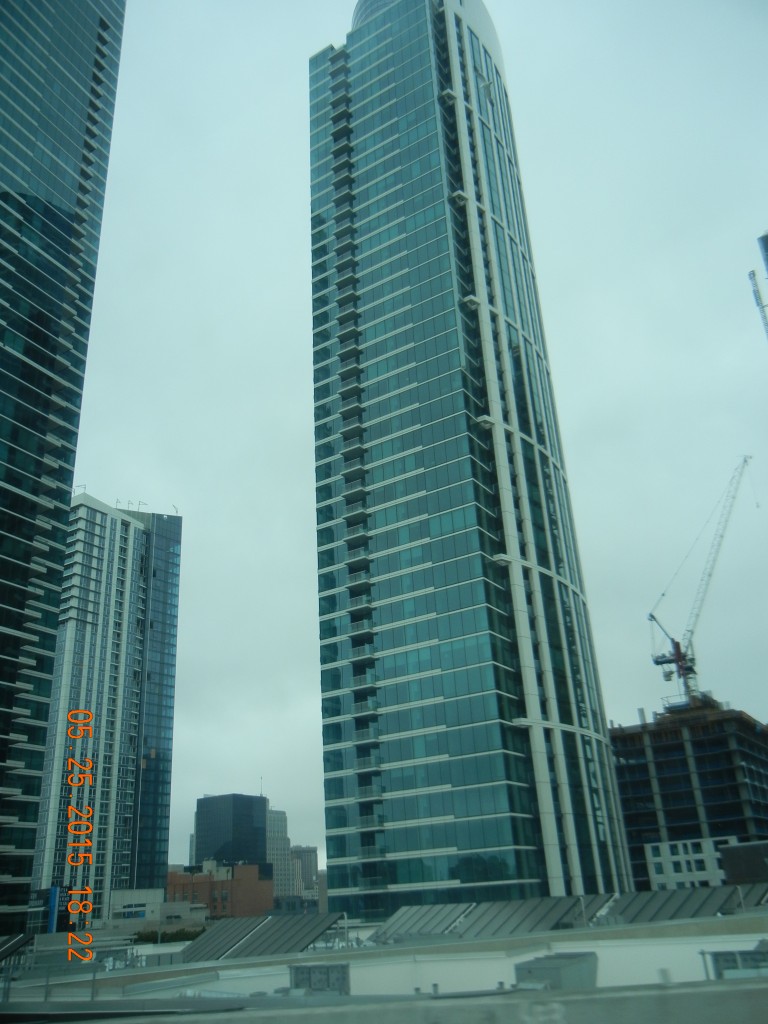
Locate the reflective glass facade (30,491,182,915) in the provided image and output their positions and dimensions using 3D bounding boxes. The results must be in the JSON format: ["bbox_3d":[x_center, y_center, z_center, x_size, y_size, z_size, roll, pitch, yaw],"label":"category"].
[{"bbox_3d":[-79.259,54.582,240.674,26.000,118.000,37.000,-17,-28,28],"label":"reflective glass facade"}]

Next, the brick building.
[{"bbox_3d":[-49.698,118.496,267.595,28.000,21.000,20.000,-17,-28,28],"label":"brick building"}]

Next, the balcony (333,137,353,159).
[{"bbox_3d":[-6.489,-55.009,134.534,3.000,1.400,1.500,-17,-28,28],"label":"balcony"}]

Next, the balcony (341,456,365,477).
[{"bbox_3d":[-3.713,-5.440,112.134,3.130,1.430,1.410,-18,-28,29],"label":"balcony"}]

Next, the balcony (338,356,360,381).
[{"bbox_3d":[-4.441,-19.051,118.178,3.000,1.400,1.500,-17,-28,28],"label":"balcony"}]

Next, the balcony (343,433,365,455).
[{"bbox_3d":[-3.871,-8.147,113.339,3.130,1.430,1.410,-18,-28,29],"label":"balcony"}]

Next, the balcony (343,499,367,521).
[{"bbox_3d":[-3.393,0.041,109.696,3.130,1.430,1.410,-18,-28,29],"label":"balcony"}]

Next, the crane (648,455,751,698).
[{"bbox_3d":[69.175,13.630,191.745,28.400,51.000,4.000,-14,-27,23],"label":"crane"}]

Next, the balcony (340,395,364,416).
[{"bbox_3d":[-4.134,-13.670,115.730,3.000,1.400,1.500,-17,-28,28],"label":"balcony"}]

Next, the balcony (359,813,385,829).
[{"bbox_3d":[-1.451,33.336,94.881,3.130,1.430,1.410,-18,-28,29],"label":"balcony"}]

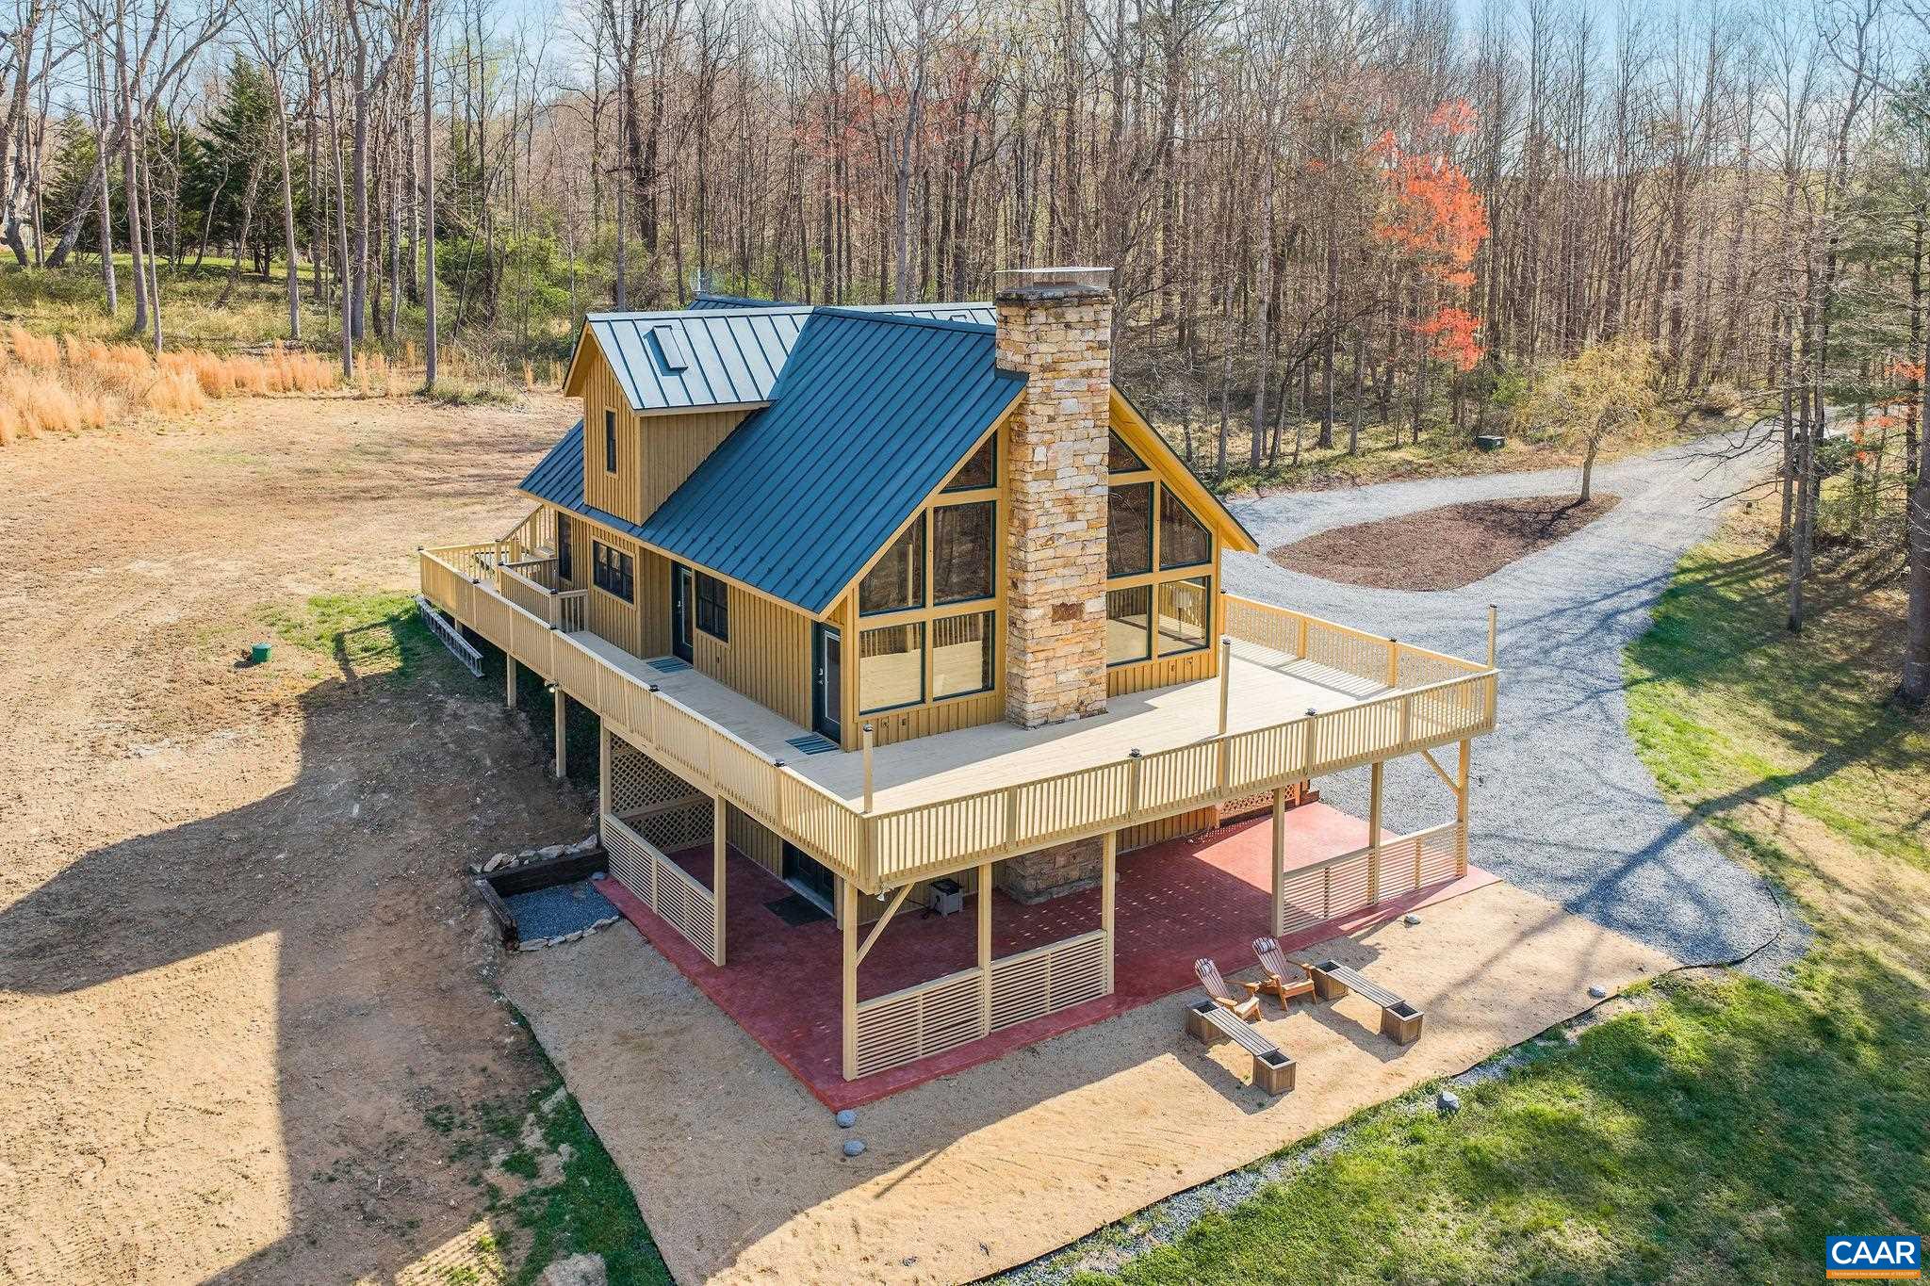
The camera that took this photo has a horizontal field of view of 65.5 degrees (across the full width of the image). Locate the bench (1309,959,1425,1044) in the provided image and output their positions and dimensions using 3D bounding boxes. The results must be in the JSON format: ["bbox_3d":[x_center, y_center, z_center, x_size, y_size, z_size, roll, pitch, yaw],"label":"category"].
[{"bbox_3d":[6.514,5.818,24.376,0.430,0.470,2.080,-8,17,-29],"label":"bench"}]

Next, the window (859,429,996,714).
[{"bbox_3d":[-0.607,-1.250,26.249,3.000,4.800,0.140,-9,18,-33],"label":"window"}]

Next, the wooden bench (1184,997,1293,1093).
[{"bbox_3d":[4.192,6.165,22.959,0.430,0.470,2.130,-7,16,-27],"label":"wooden bench"}]

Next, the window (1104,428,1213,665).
[{"bbox_3d":[3.797,-1.942,29.189,3.000,4.750,0.140,-9,18,-33],"label":"window"}]

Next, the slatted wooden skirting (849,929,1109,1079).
[{"bbox_3d":[0.351,5.580,23.304,4.750,1.120,0.120,-9,18,-33],"label":"slatted wooden skirting"}]

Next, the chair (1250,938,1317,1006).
[{"bbox_3d":[5.295,5.457,24.808,0.730,0.930,0.850,-6,16,-24],"label":"chair"}]

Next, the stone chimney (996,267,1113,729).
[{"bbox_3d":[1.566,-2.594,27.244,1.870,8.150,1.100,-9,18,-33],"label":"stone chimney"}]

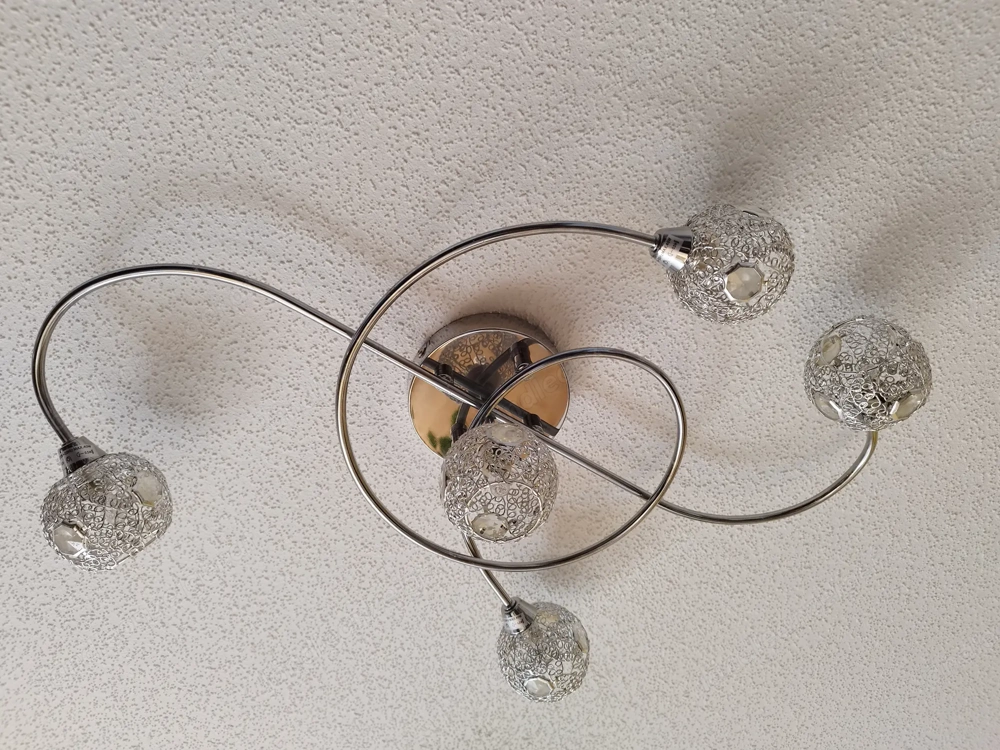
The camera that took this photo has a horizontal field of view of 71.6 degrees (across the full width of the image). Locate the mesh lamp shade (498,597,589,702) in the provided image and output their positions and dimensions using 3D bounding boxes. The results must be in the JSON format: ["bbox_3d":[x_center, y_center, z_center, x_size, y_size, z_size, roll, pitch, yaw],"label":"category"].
[{"bbox_3d":[0.043,0.278,0.706,0.096,0.094,0.086,-26,-65,7],"label":"mesh lamp shade"}]

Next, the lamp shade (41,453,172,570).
[{"bbox_3d":[-0.328,0.111,0.579,0.096,0.094,0.086,-34,-66,11],"label":"lamp shade"}]

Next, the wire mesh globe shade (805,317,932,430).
[{"bbox_3d":[0.312,0.000,0.590,0.096,0.094,0.086,-36,-66,11],"label":"wire mesh globe shade"}]

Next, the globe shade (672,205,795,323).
[{"bbox_3d":[0.185,-0.091,0.565,0.086,0.094,0.096,15,-67,-12],"label":"globe shade"}]

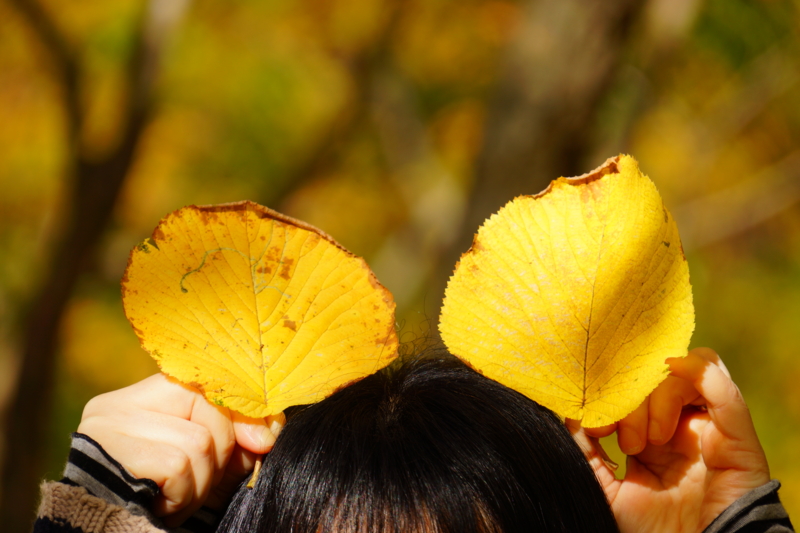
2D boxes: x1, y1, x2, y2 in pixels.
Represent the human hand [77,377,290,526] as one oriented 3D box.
[{"bbox_3d":[-0.097,0.081,2.750,0.092,0.068,0.078,-1,4,-12],"label":"human hand"}]

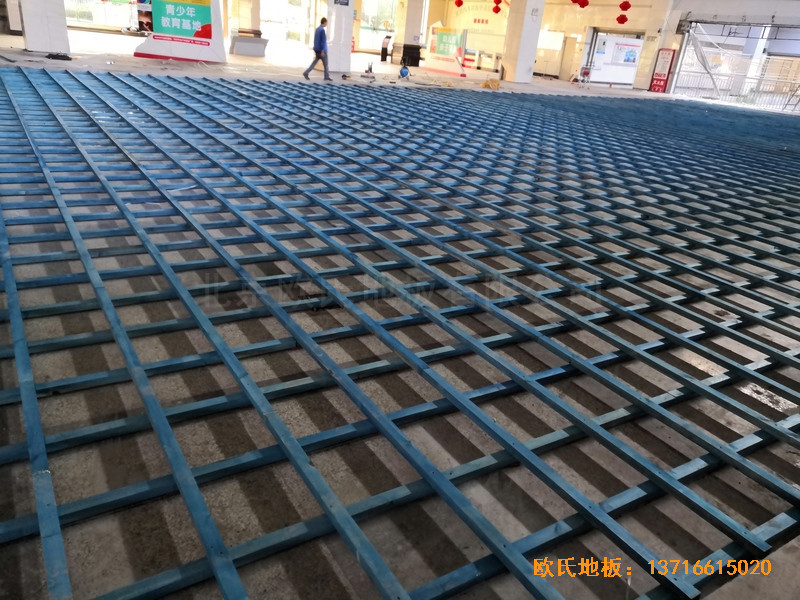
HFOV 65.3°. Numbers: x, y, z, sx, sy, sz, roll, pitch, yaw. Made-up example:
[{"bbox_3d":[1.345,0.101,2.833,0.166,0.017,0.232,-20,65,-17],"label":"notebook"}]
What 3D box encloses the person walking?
[{"bbox_3d":[-2.342,-7.137,17.778,0.860,1.660,0.500,-8,27,-28],"label":"person walking"}]

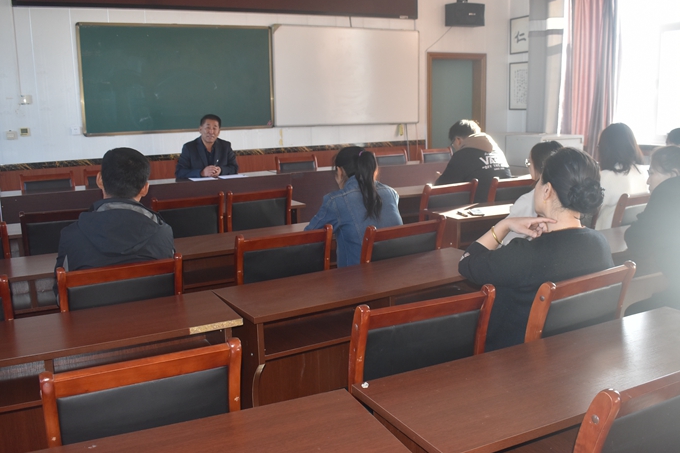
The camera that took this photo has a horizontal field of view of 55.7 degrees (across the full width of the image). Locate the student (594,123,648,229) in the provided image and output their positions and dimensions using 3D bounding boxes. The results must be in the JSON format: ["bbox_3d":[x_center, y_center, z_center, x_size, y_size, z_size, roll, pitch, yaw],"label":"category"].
[{"bbox_3d":[1.618,0.013,4.132,0.470,1.280,0.750,-7,12,-29],"label":"student"}]

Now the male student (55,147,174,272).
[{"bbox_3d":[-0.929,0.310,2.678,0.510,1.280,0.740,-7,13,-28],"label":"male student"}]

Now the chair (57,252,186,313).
[{"bbox_3d":[-0.896,0.540,2.668,0.450,0.920,0.530,-7,12,-25],"label":"chair"}]

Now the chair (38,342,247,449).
[{"bbox_3d":[-0.558,0.703,1.811,0.470,0.970,0.550,-6,11,-23],"label":"chair"}]

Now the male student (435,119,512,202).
[{"bbox_3d":[0.950,-0.060,4.710,0.500,1.360,0.720,-10,13,-40],"label":"male student"}]

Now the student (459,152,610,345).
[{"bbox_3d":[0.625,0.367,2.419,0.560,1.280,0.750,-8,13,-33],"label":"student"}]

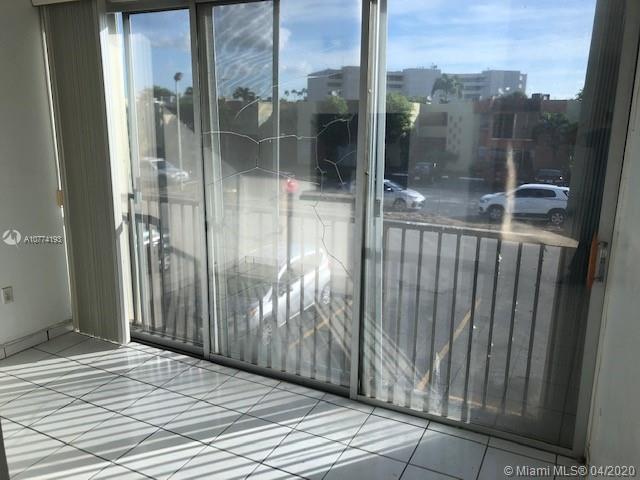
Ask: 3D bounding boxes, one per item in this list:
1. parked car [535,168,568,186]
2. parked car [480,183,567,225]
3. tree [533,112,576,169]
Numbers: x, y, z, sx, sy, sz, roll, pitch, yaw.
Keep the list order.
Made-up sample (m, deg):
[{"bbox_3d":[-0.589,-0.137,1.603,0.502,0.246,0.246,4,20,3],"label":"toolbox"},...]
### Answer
[{"bbox_3d":[14.791,-3.779,33.062,1.830,1.470,4.600,6,14,23],"label":"parked car"},{"bbox_3d":[9.368,-1.690,23.346,4.270,1.660,1.790,6,14,22],"label":"parked car"},{"bbox_3d":[17.070,-6.513,36.941,3.400,5.100,3.400,6,14,23],"label":"tree"}]

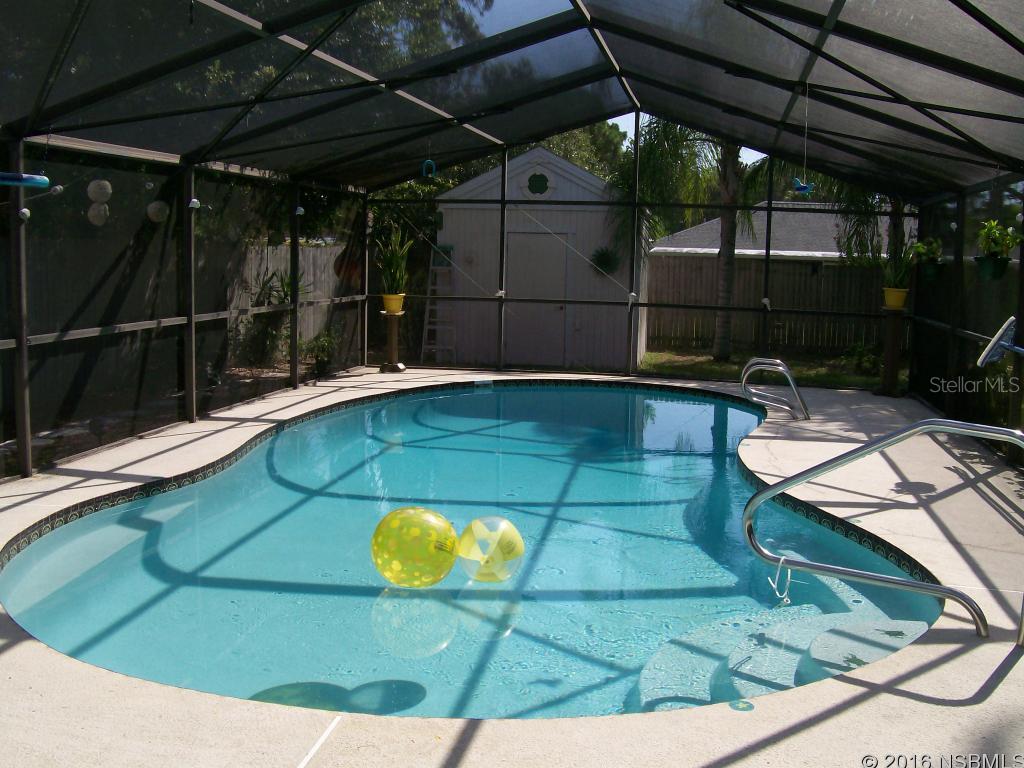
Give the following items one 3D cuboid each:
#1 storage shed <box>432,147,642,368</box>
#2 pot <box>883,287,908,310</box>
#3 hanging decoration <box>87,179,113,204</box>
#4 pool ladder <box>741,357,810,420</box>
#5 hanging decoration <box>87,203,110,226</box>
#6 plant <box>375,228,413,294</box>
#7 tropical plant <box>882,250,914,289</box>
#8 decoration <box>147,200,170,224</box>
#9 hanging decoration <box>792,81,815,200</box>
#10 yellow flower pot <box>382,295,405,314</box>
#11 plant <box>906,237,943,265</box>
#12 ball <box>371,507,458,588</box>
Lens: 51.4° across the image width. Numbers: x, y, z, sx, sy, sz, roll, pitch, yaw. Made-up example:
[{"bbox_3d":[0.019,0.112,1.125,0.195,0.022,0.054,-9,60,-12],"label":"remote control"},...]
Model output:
[{"bbox_3d":[0.624,-2.011,16.820,3.100,3.150,2.500,3,8,11],"label":"storage shed"},{"bbox_3d":[4.577,-1.020,12.709,0.300,0.280,0.300,3,8,11],"label":"pot"},{"bbox_3d":[-3.535,-1.656,9.136,0.202,0.189,0.189,3,8,11],"label":"hanging decoration"},{"bbox_3d":[2.735,0.031,11.066,0.723,0.585,0.610,3,8,11],"label":"pool ladder"},{"bbox_3d":[-3.548,-1.458,9.136,0.184,0.197,0.172,3,8,11],"label":"hanging decoration"},{"bbox_3d":[-1.537,-1.589,13.814,0.480,0.856,0.460,1,7,0],"label":"plant"},{"bbox_3d":[4.612,-1.366,12.709,0.390,0.450,0.390,3,8,11],"label":"tropical plant"},{"bbox_3d":[-3.366,-1.640,10.125,0.209,0.209,0.200,3,8,11],"label":"decoration"},{"bbox_3d":[2.325,-1.939,8.480,0.180,0.880,0.130,3,8,11],"label":"hanging decoration"},{"bbox_3d":[-1.540,-1.031,13.814,0.290,0.255,0.290,1,7,0],"label":"yellow flower pot"},{"bbox_3d":[4.551,-1.473,11.750,0.380,0.310,0.390,3,8,11],"label":"plant"},{"bbox_3d":[-0.515,0.864,5.630,0.440,0.430,0.440,1,7,0],"label":"ball"}]

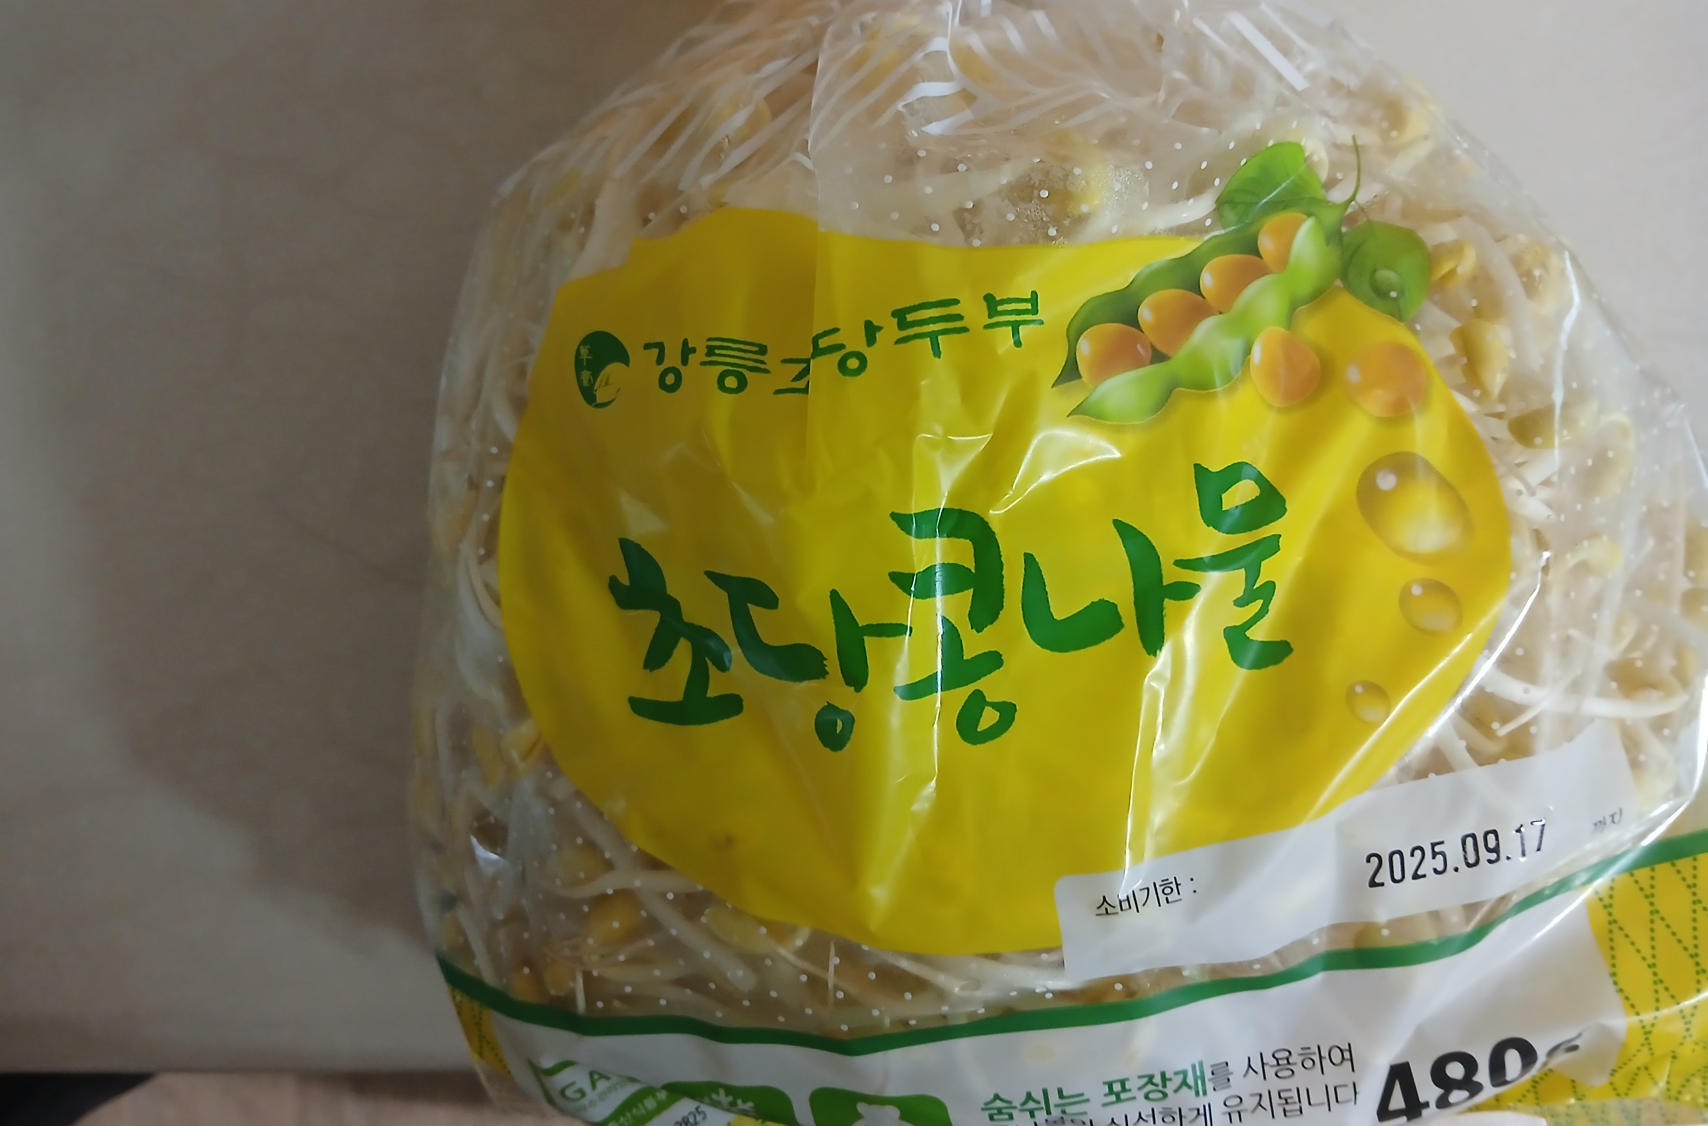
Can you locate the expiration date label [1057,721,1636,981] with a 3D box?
[{"bbox_3d":[0.078,0.046,0.204,0.094,0.008,0.021,-13,107,-3],"label":"expiration date label"}]

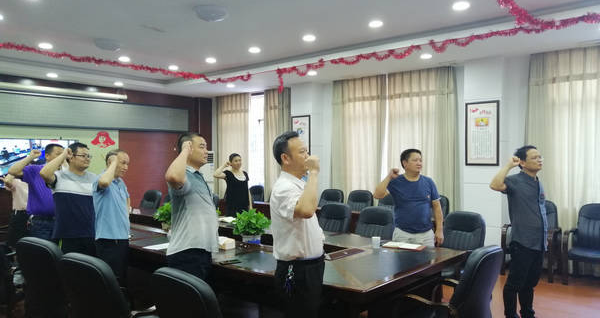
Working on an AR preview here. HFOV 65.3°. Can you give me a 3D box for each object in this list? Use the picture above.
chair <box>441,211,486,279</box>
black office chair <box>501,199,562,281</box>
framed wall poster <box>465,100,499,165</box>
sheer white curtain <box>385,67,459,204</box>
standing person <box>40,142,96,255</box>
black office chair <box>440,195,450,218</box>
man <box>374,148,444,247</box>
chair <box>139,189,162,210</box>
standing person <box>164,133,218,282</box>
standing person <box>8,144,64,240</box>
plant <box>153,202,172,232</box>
[{"bbox_3d":[1.701,1.085,5.120,0.600,0.970,0.660,0,0,41],"label":"chair"},{"bbox_3d":[3.176,1.066,6.392,0.600,0.980,0.630,0,0,41],"label":"black office chair"},{"bbox_3d":[2.739,-0.380,7.042,0.510,0.950,0.030,0,0,41],"label":"framed wall poster"},{"bbox_3d":[2.043,-0.011,7.980,1.290,3.040,0.150,0,0,41],"label":"sheer white curtain"},{"bbox_3d":[-2.084,0.719,4.250,0.380,1.720,0.580,0,0,32],"label":"standing person"},{"bbox_3d":[1.978,1.073,7.366,0.600,0.970,0.660,0,0,41],"label":"black office chair"},{"bbox_3d":[1.111,0.730,4.750,0.660,1.680,0.400,0,0,-34],"label":"man"},{"bbox_3d":[-2.838,1.065,8.486,0.600,0.980,0.630,0,0,41],"label":"chair"},{"bbox_3d":[-0.742,0.712,3.200,0.360,1.740,0.540,0,0,20],"label":"standing person"},{"bbox_3d":[-2.674,0.713,4.800,0.450,1.730,0.620,0,0,32],"label":"standing person"},{"bbox_3d":[-1.615,0.734,5.751,0.380,0.400,0.380,0,0,41],"label":"plant"}]

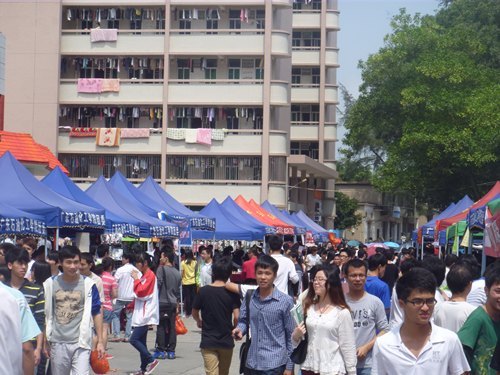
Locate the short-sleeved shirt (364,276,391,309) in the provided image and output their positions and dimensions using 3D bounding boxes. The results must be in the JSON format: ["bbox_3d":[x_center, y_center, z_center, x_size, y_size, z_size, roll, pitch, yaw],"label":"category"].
[{"bbox_3d":[1.233,1.259,16.600,0.460,0.670,0.280,0,-2,38],"label":"short-sleeved shirt"}]

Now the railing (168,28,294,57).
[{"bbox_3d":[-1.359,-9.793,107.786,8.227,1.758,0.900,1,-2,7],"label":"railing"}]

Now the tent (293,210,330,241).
[{"bbox_3d":[2.611,2.895,81.942,3.000,3.438,3.000,1,-2,9],"label":"tent"}]

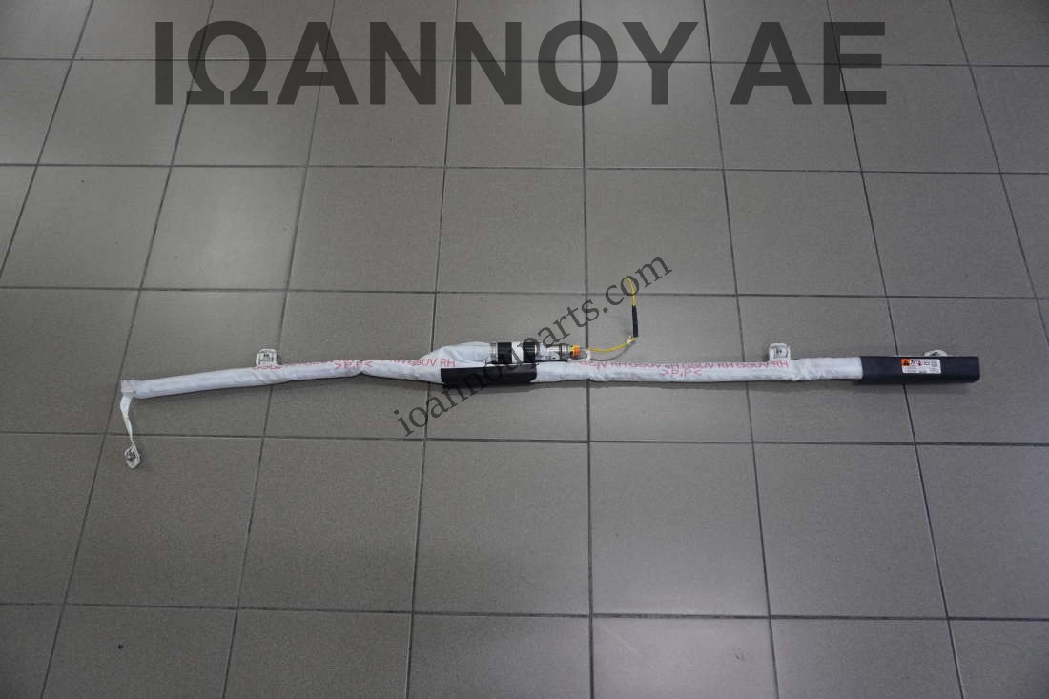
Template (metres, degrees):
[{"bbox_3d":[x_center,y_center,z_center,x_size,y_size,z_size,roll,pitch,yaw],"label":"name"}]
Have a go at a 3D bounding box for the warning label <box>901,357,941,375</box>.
[{"bbox_3d":[0.825,0.035,1.452,0.080,0.002,0.033,0,68,0],"label":"warning label"}]

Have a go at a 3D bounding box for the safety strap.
[{"bbox_3d":[-0.809,0.167,1.435,0.036,0.030,0.158,-12,69,-5],"label":"safety strap"}]

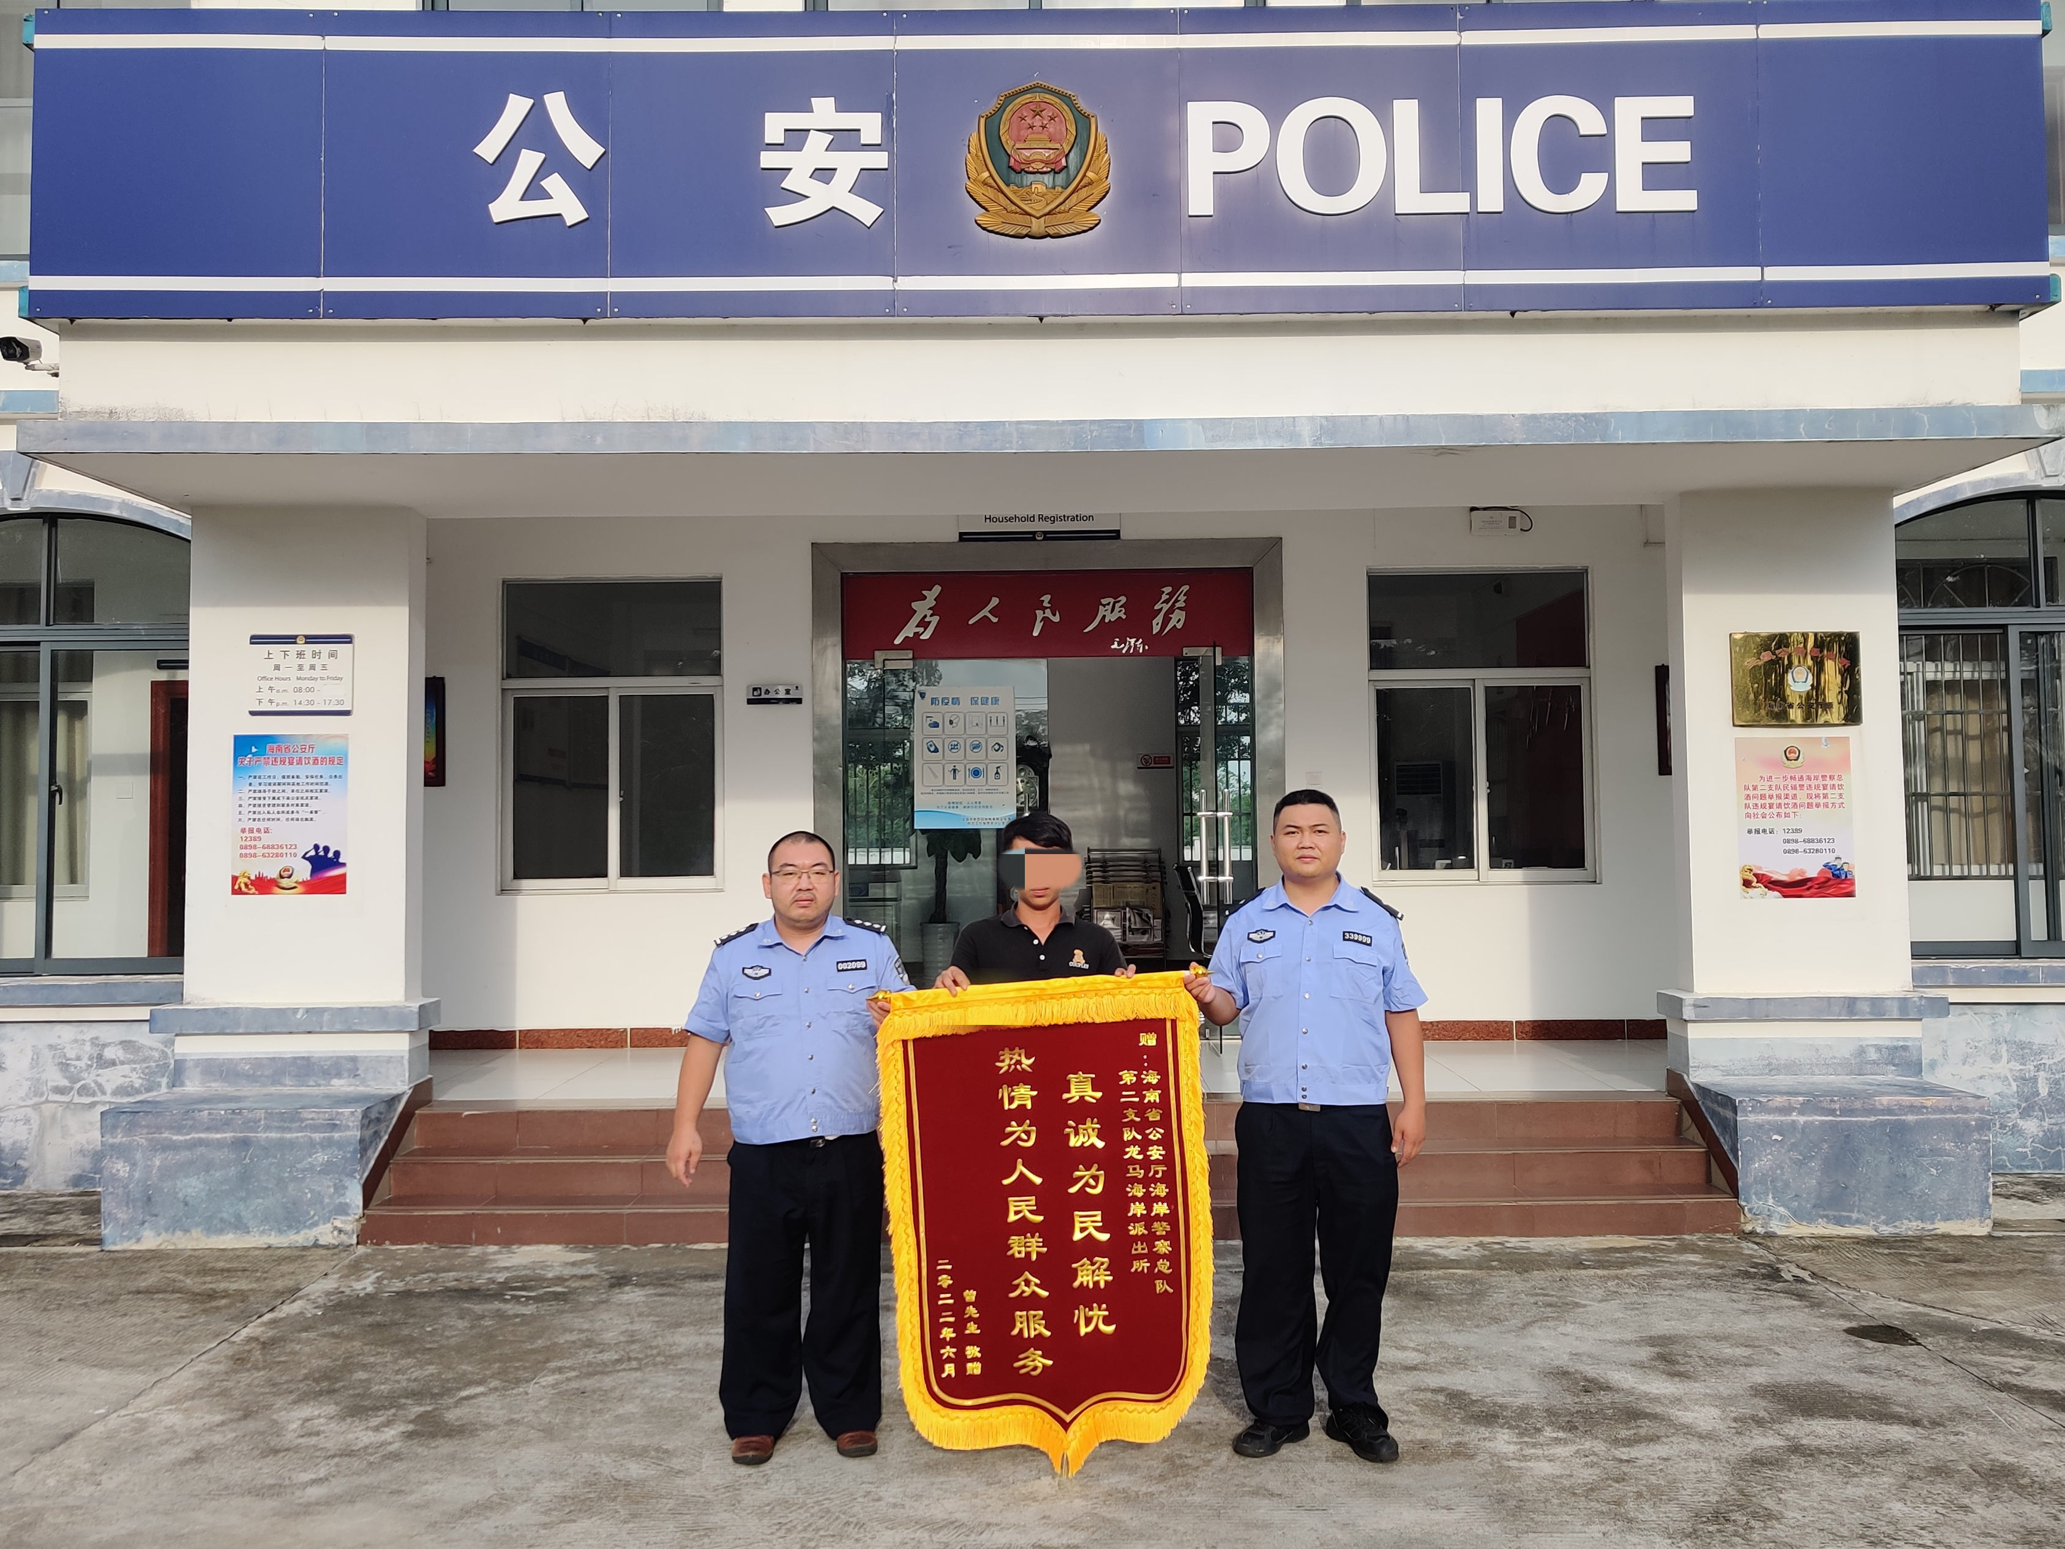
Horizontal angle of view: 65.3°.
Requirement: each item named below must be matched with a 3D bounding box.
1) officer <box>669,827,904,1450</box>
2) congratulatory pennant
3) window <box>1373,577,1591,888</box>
[{"bbox_3d":[-0.648,0.959,4.259,0.620,1.620,0.400,-1,-3,0],"label":"officer"},{"bbox_3d":[0.035,1.124,4.051,0.840,1.250,0.090,-2,-3,0],"label":"congratulatory pennant"},{"bbox_3d":[2.486,-0.265,8.926,1.250,1.730,0.120,-1,-3,0],"label":"window"}]

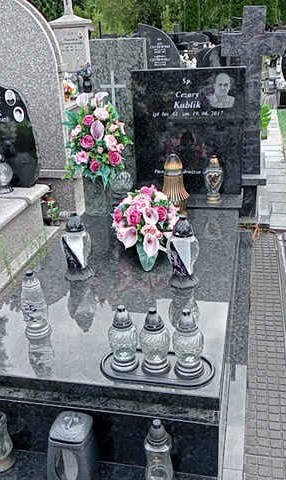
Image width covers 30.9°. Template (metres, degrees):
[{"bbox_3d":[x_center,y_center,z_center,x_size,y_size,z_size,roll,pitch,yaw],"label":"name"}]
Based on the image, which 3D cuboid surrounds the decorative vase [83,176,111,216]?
[{"bbox_3d":[-0.285,-0.303,3.349,0.170,0.255,0.170,3,23,12],"label":"decorative vase"}]

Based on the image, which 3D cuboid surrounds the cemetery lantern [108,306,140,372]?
[{"bbox_3d":[-0.069,0.331,1.801,0.097,0.222,0.097,3,23,12],"label":"cemetery lantern"}]

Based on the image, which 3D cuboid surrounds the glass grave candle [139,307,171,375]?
[{"bbox_3d":[0.039,0.336,1.770,0.107,0.236,0.107,-2,23,1],"label":"glass grave candle"}]

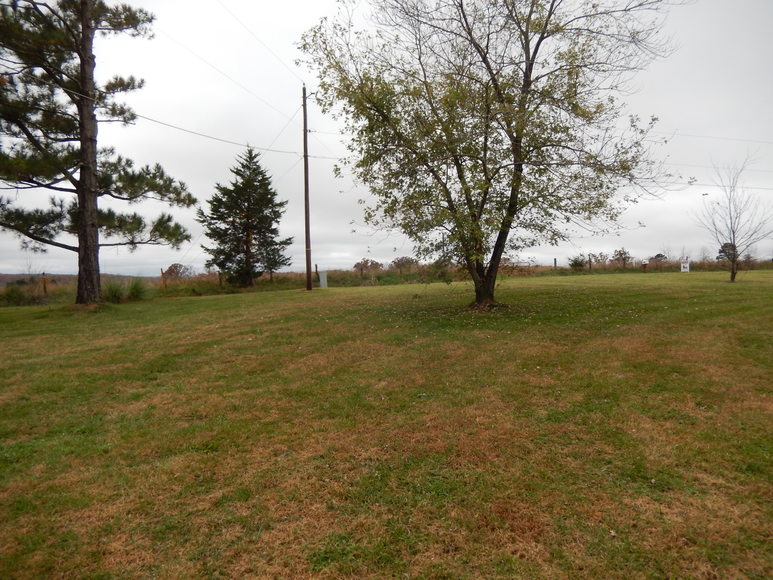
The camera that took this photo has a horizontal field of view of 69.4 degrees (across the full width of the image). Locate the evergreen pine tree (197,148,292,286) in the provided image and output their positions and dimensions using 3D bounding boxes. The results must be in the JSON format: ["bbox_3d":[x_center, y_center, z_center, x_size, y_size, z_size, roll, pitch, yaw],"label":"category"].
[{"bbox_3d":[-7.500,-3.800,29.500,4.950,7.400,4.800,-1,2,0],"label":"evergreen pine tree"}]

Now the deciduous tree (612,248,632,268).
[{"bbox_3d":[21.100,-2.730,50.000,1.850,2.100,1.800,-1,2,0],"label":"deciduous tree"}]

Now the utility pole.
[{"bbox_3d":[-3.820,-4.960,27.000,0.320,9.950,0.320,-1,2,0],"label":"utility pole"}]

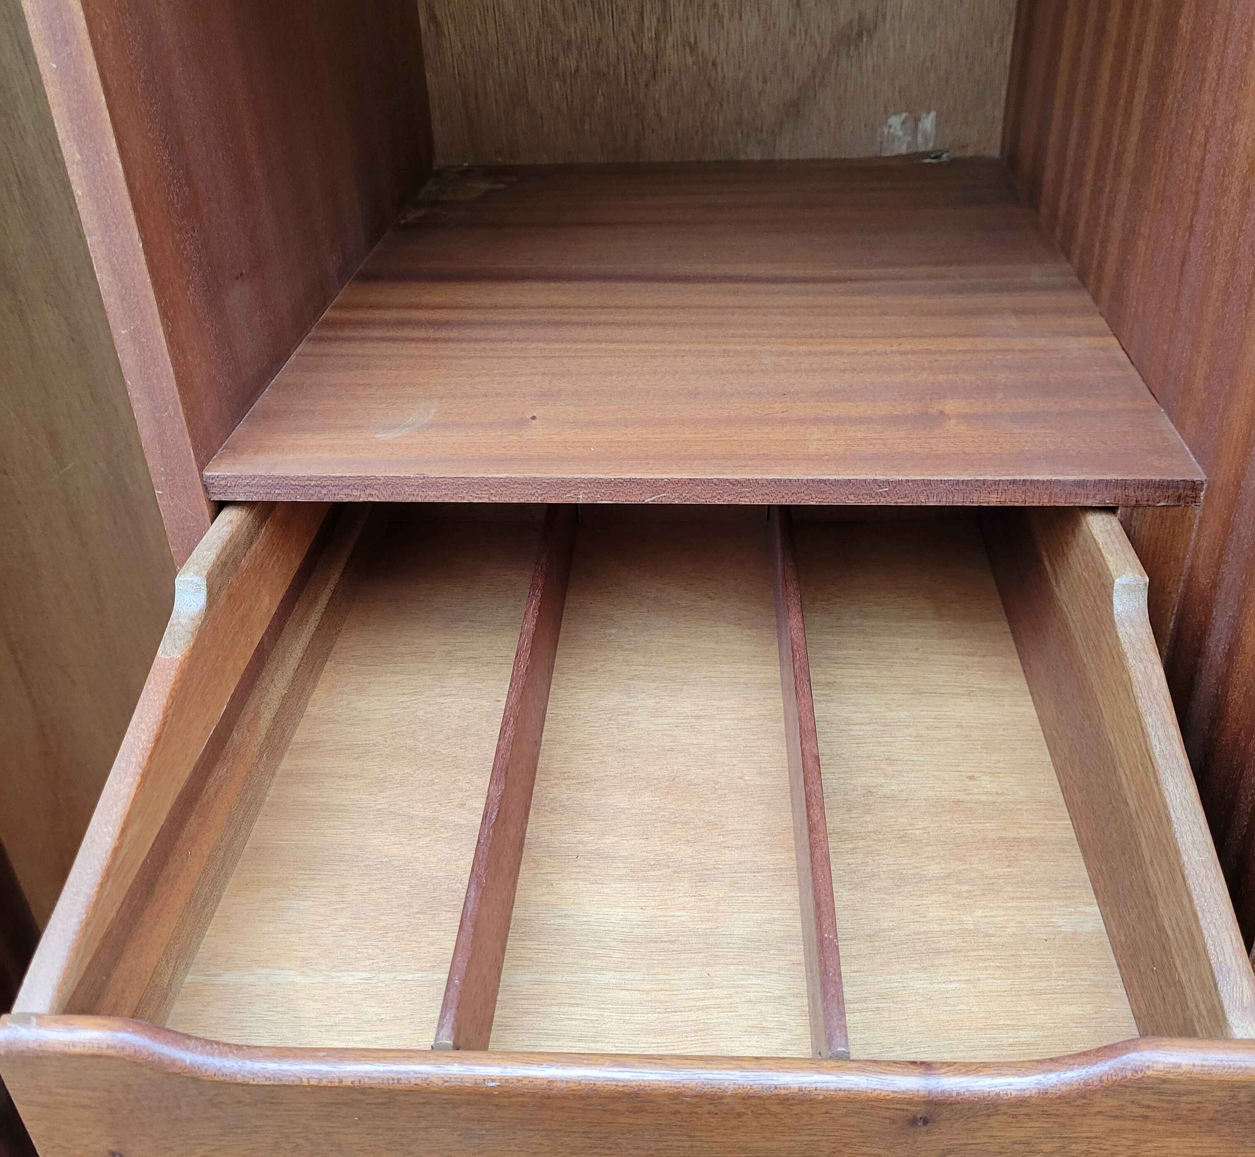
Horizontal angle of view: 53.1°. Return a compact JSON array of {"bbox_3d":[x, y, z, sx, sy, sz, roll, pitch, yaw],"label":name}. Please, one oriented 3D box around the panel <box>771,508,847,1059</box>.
[{"bbox_3d":[0.078,0.057,0.576,0.007,0.059,0.411,0,34,4],"label":"panel"}]

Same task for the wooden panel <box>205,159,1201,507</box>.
[{"bbox_3d":[0.046,-0.176,0.755,0.430,0.013,0.509,1,33,5],"label":"wooden panel"}]

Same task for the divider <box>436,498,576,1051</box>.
[{"bbox_3d":[-0.046,0.058,0.585,0.006,0.059,0.411,0,34,4],"label":"divider"}]

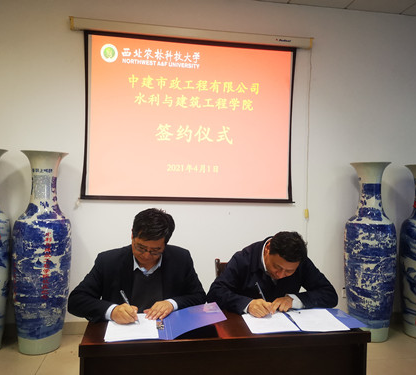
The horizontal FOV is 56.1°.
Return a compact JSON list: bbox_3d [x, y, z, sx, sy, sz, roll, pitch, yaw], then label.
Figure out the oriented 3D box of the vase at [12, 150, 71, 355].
[{"bbox_3d":[-1.398,0.518,3.294,0.455,1.636,0.455,1,0,-9],"label":"vase"}]

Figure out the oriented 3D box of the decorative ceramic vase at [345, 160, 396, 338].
[{"bbox_3d":[1.542,0.594,3.678,0.455,1.631,0.455,1,0,-9],"label":"decorative ceramic vase"}]

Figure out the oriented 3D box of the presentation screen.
[{"bbox_3d":[-0.141,-0.622,3.651,2.020,1.530,0.050,1,0,-9],"label":"presentation screen"}]

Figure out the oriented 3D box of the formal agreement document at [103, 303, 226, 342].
[{"bbox_3d":[-0.190,0.564,1.696,0.480,0.085,0.310,1,0,-9],"label":"formal agreement document"}]

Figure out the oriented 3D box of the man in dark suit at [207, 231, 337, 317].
[{"bbox_3d":[0.290,0.788,1.998,0.620,1.170,0.750,1,0,-19],"label":"man in dark suit"}]

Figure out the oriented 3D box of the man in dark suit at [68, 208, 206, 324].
[{"bbox_3d":[-0.318,0.728,1.888,0.620,1.260,0.720,1,0,-9],"label":"man in dark suit"}]

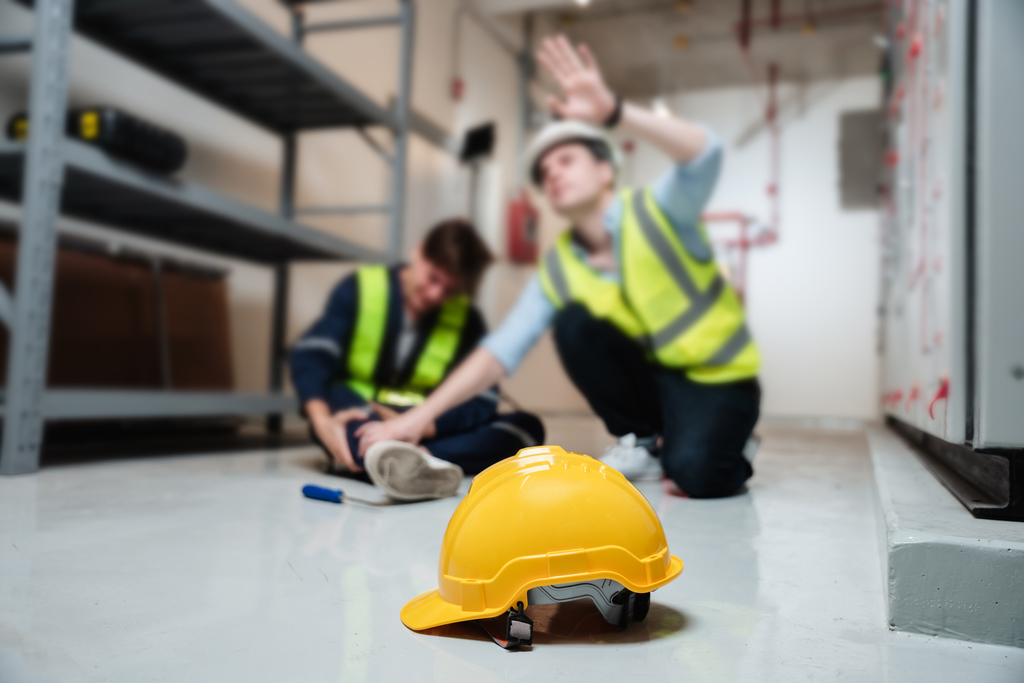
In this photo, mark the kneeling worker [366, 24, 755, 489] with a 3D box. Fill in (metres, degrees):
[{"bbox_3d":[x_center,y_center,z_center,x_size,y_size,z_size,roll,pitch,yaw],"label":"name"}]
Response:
[{"bbox_3d":[0.256,-0.162,2.333,0.660,1.100,1.200,-1,-4,45],"label":"kneeling worker"}]

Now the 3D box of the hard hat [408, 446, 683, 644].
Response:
[{"bbox_3d":[0.025,0.203,0.937,0.298,0.178,0.225,-5,-3,-5],"label":"hard hat"}]

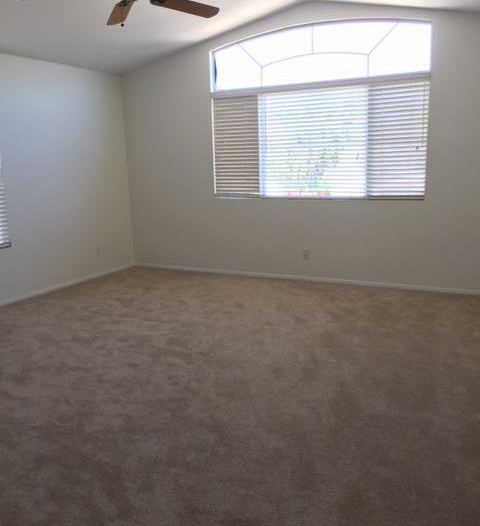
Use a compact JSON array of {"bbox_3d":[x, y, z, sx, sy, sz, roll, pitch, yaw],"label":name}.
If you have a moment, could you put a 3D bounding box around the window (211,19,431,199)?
[{"bbox_3d":[0.769,-1.604,5.794,2.429,1.825,0.120,4,12,27],"label":"window"}]

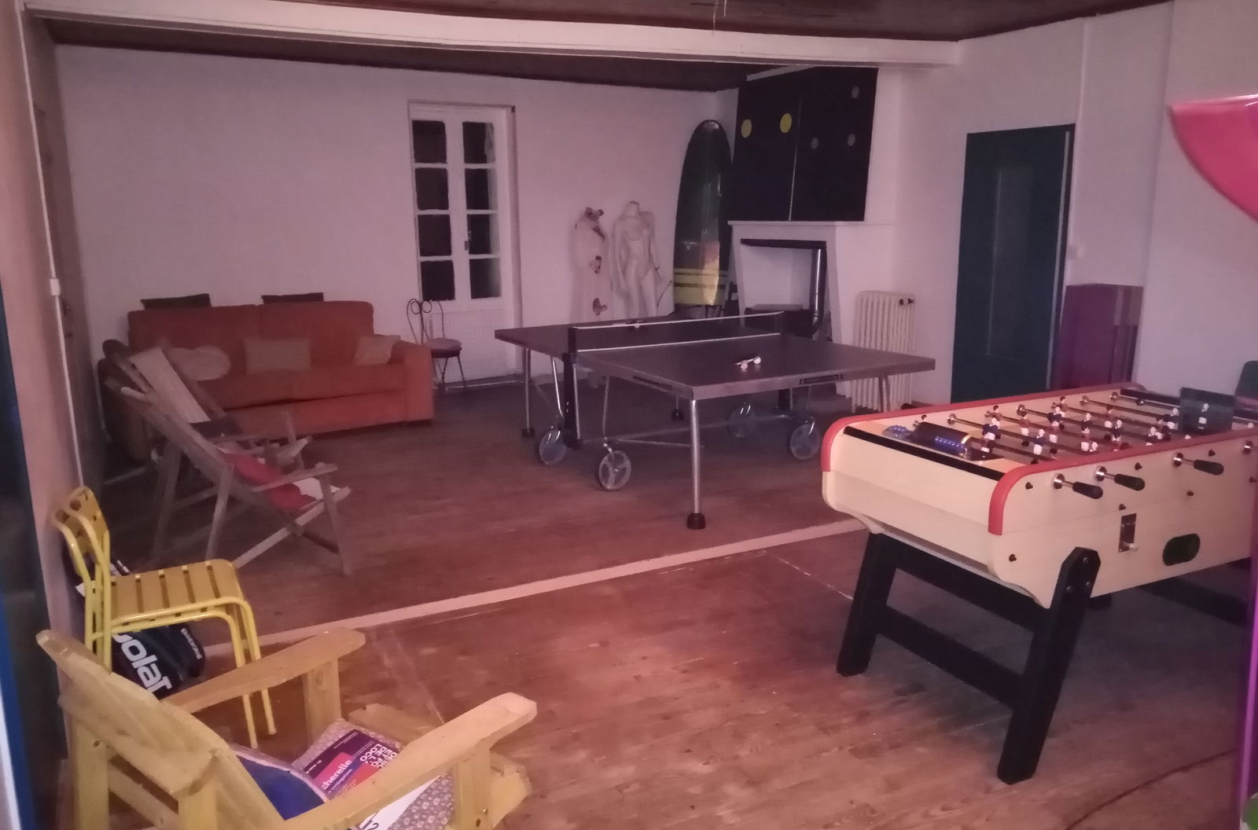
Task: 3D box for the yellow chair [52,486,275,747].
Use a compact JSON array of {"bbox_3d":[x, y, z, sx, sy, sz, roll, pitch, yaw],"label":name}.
[{"bbox_3d":[-1.404,0.595,2.852,0.490,0.810,0.420,-7,14,-27],"label":"yellow chair"}]

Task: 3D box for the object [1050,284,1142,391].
[{"bbox_3d":[2.956,-0.294,6.111,0.240,1.070,0.460,-8,14,-30],"label":"object"}]

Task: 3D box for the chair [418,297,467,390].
[{"bbox_3d":[-1.699,-0.643,8.548,0.440,0.870,0.400,9,16,39],"label":"chair"}]

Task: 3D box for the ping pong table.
[{"bbox_3d":[0.350,-0.153,6.015,1.600,0.900,2.740,-7,13,-27],"label":"ping pong table"}]

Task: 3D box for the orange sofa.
[{"bbox_3d":[-2.657,-0.322,7.075,2.090,0.880,0.950,-7,14,-27],"label":"orange sofa"}]

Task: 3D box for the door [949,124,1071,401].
[{"bbox_3d":[2.697,-0.942,6.723,0.080,2.090,0.850,-8,14,-30],"label":"door"}]

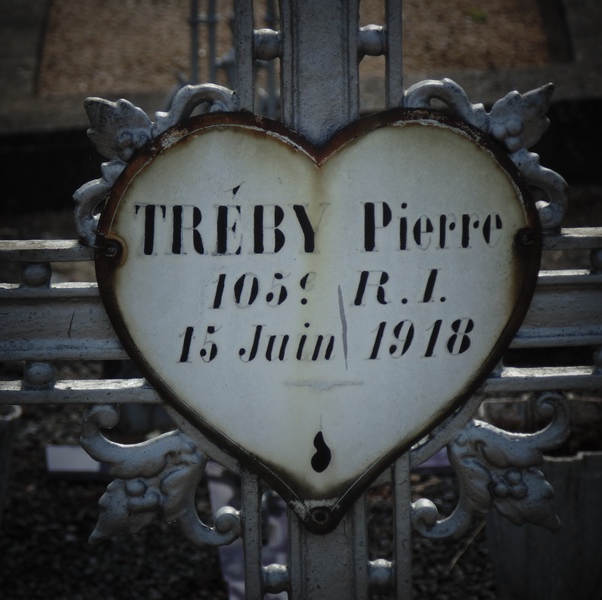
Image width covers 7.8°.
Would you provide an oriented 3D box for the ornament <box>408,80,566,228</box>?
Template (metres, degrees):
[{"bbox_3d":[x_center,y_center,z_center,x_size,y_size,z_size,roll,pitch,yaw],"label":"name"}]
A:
[{"bbox_3d":[0.106,-0.083,2.520,0.094,0.089,0.022,-2,19,-4],"label":"ornament"}]

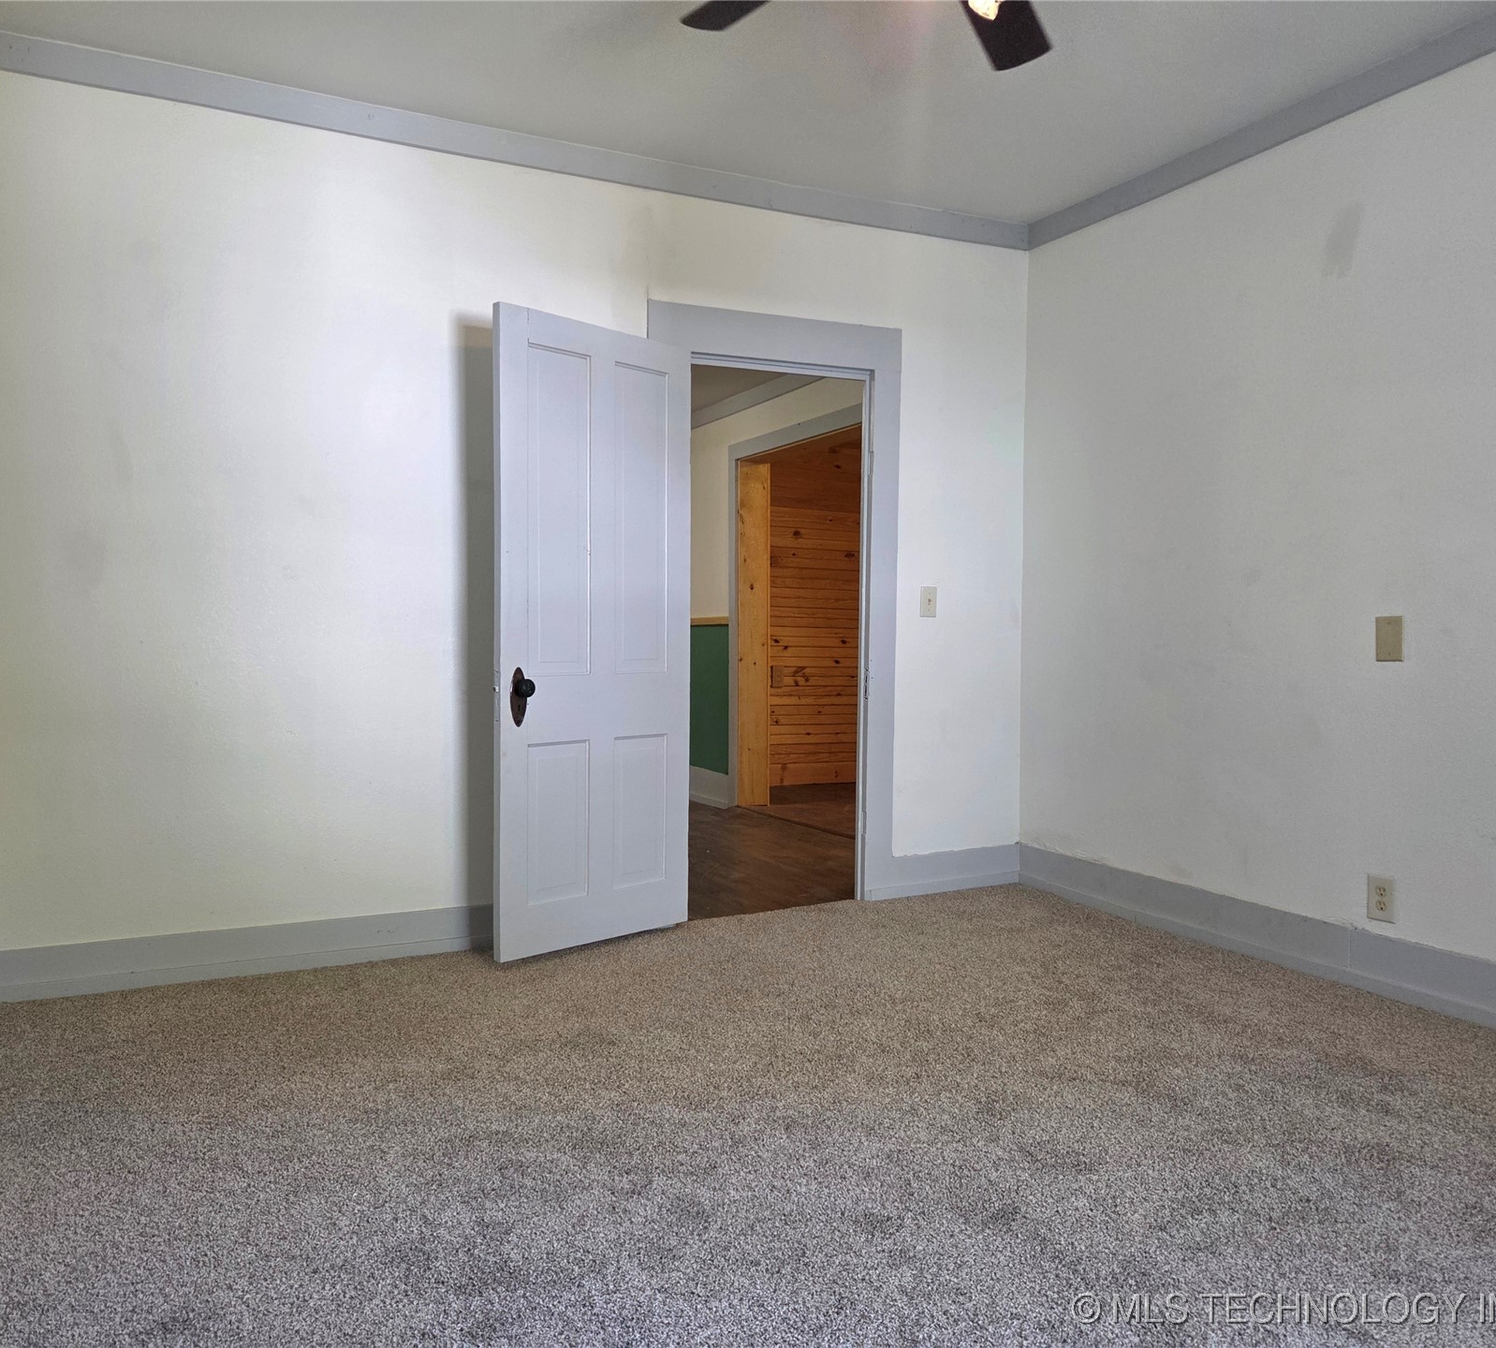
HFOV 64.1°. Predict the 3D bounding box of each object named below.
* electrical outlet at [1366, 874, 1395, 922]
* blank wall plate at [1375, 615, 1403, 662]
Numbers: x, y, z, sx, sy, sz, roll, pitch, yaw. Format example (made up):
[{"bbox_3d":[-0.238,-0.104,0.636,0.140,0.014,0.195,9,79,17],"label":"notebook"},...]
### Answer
[{"bbox_3d":[1.735,0.619,3.273,0.009,0.115,0.071,-1,2,-26],"label":"electrical outlet"},{"bbox_3d":[1.740,-0.095,3.241,0.008,0.115,0.071,-1,2,-26],"label":"blank wall plate"}]

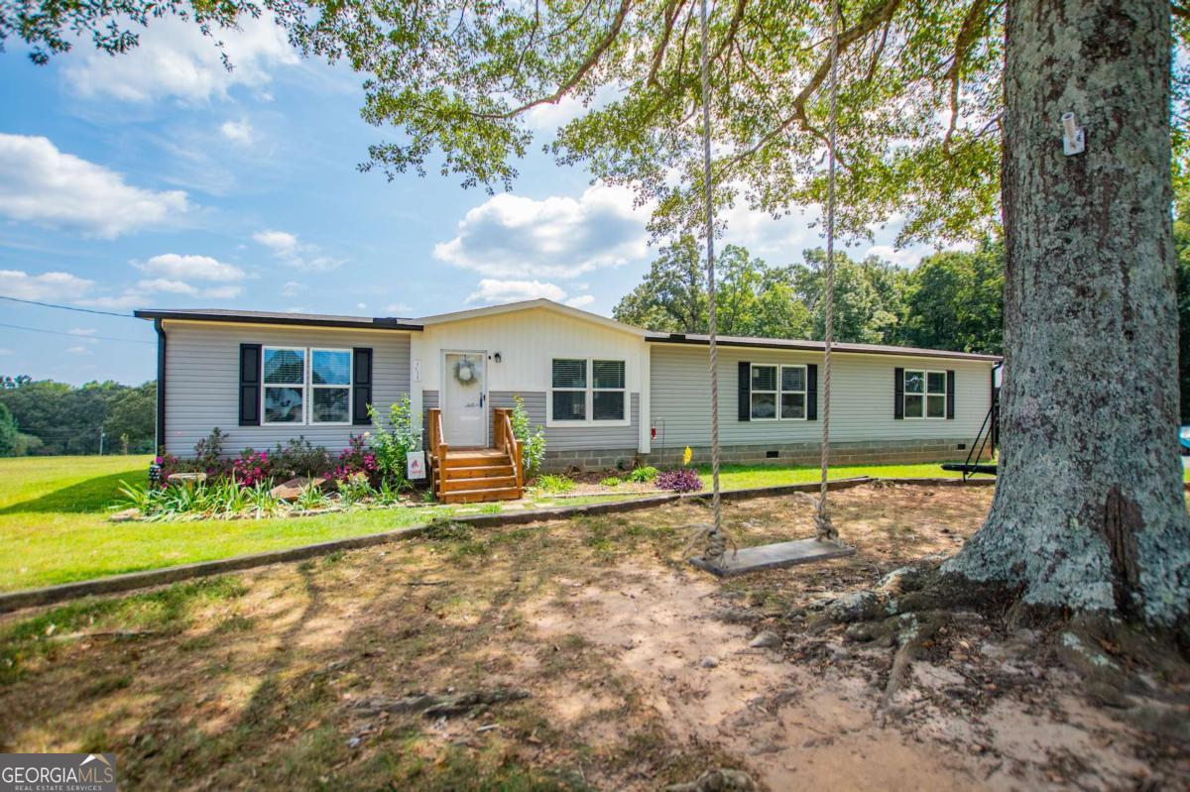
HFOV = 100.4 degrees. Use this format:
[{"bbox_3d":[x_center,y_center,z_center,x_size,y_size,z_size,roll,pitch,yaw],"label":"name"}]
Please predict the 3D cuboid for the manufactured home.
[{"bbox_3d":[1.463,-0.017,16.821,23.610,4.300,8.850,1,-1,-20],"label":"manufactured home"}]

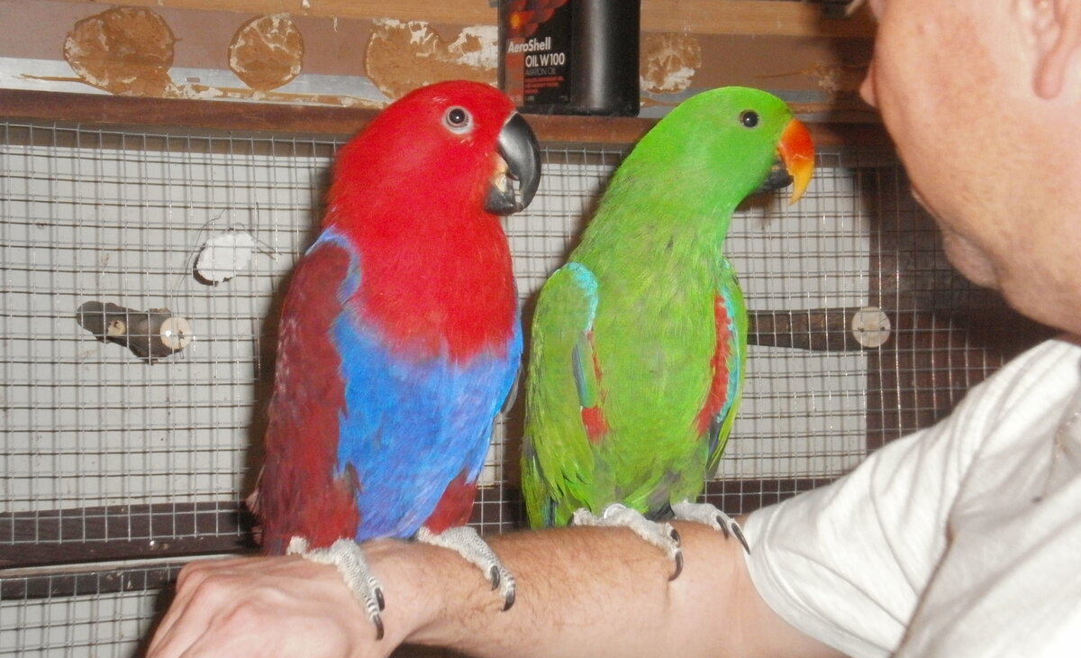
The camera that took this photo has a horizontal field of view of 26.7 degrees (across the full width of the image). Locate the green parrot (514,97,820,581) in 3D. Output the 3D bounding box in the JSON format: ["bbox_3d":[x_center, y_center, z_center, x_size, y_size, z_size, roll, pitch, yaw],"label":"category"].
[{"bbox_3d":[0.064,0.019,1.230,0.140,0.300,0.160,1,-2,-32],"label":"green parrot"}]

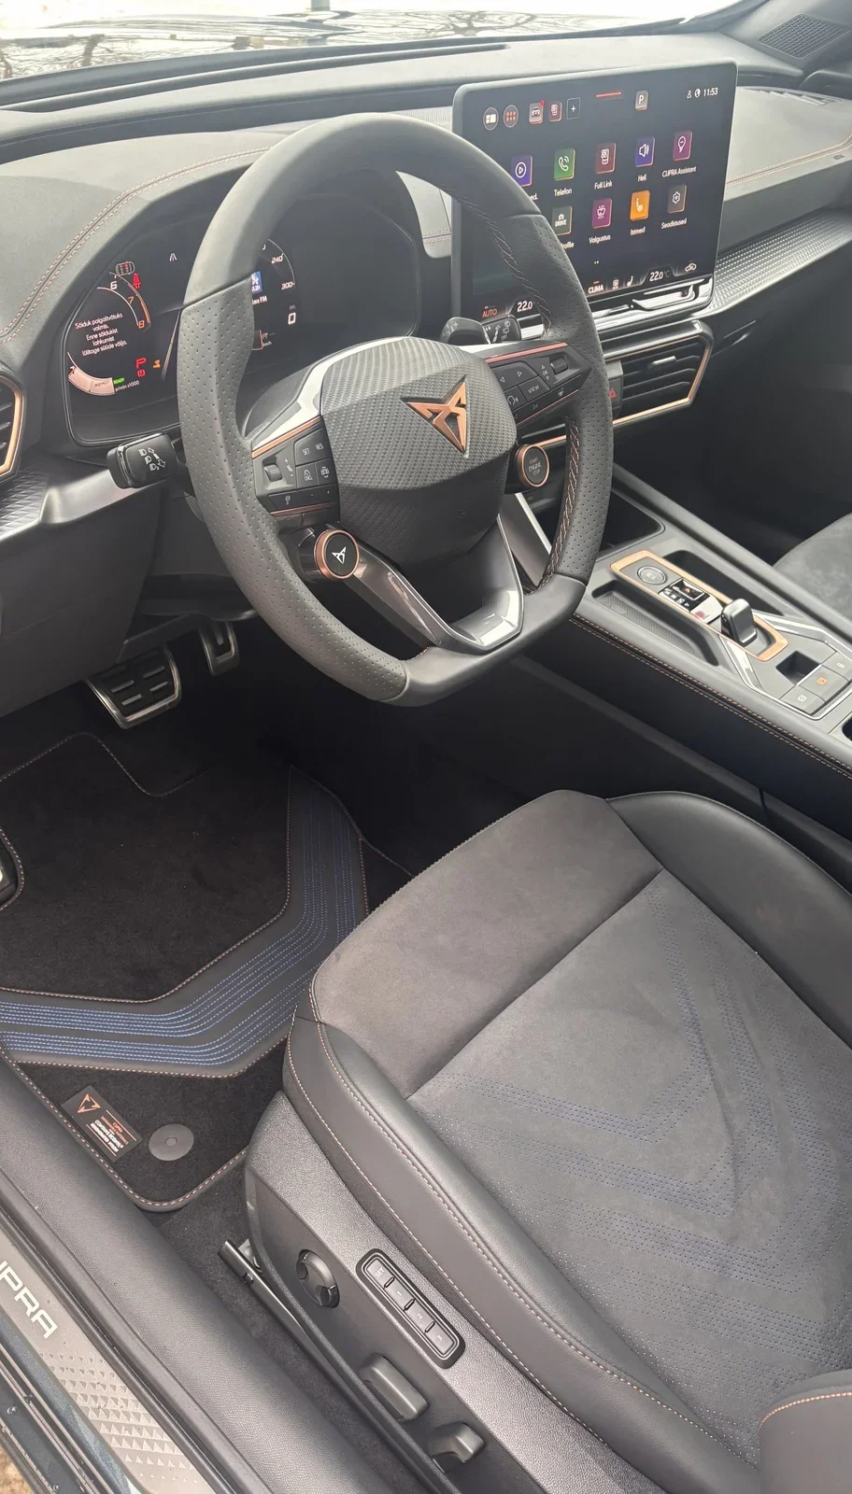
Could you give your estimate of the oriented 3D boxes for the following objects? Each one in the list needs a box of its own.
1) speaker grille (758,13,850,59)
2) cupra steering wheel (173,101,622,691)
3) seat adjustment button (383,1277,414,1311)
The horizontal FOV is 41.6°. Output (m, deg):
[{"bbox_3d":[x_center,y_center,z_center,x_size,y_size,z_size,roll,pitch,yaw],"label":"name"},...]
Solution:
[{"bbox_3d":[0.467,-0.881,1.397,0.083,0.012,0.068,-39,61,-15],"label":"speaker grille"},{"bbox_3d":[-0.018,-0.217,0.751,0.092,0.356,0.368,7,32,47],"label":"cupra steering wheel"},{"bbox_3d":[-0.019,0.367,0.751,0.018,0.006,0.011,39,51,23],"label":"seat adjustment button"}]

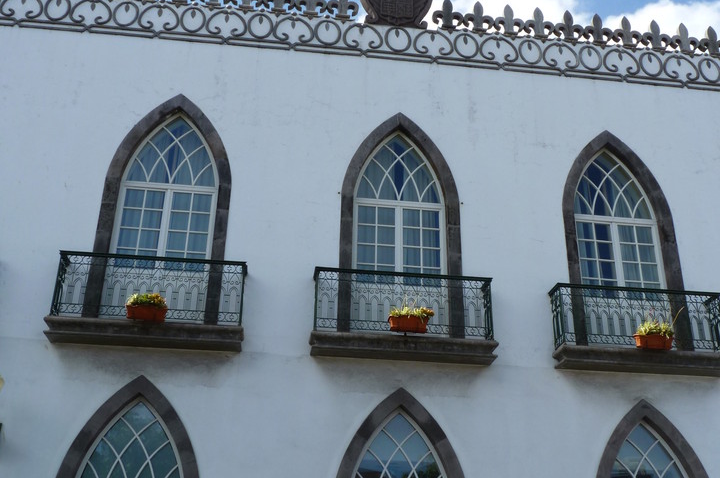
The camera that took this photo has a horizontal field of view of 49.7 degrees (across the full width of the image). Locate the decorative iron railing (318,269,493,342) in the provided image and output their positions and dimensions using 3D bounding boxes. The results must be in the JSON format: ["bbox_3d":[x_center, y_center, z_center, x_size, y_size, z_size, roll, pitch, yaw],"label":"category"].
[{"bbox_3d":[0.659,1.085,11.977,2.743,0.989,0.540,4,-24,-6],"label":"decorative iron railing"}]

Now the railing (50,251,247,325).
[{"bbox_3d":[-3.090,0.830,11.585,2.720,0.989,0.540,4,-24,-6],"label":"railing"}]

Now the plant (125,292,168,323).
[{"bbox_3d":[-3.155,1.027,11.504,0.585,0.445,0.234,4,-25,-6],"label":"plant"}]

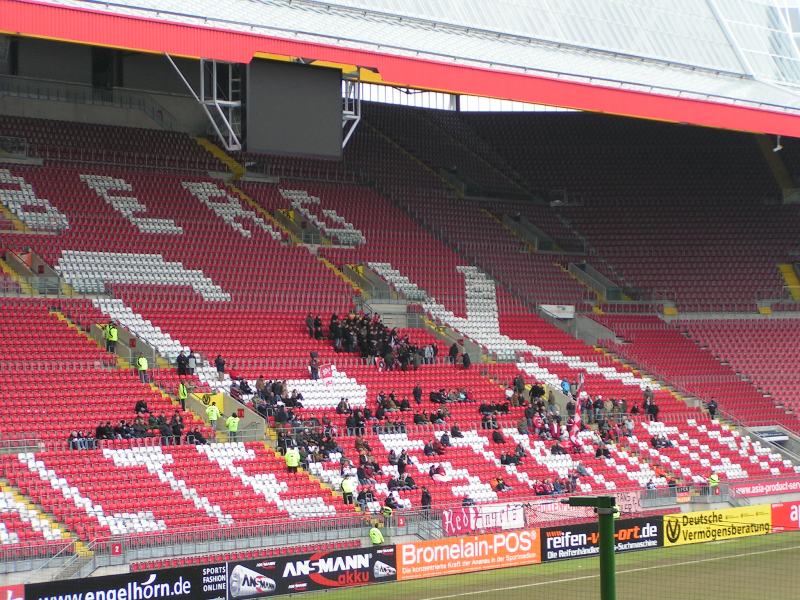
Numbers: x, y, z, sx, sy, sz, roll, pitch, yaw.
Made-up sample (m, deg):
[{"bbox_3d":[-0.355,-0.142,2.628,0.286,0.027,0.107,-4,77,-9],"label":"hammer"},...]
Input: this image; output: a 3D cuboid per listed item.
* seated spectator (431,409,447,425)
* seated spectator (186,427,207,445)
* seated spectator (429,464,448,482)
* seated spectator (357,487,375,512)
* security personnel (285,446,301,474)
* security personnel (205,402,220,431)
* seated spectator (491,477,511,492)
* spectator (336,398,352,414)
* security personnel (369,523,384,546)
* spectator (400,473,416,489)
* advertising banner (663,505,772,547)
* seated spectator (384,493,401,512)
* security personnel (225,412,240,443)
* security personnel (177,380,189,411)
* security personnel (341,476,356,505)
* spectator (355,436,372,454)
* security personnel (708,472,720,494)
[{"bbox_3d":[2.379,7.257,132.792,0.750,1.260,0.580,-1,-2,41],"label":"seated spectator"},{"bbox_3d":[-10.540,7.180,113.991,0.850,1.120,0.550,-2,-2,42],"label":"seated spectator"},{"bbox_3d":[2.173,9.941,123.794,0.750,1.260,0.580,-1,-2,41],"label":"seated spectator"},{"bbox_3d":[-1.747,10.630,116.671,0.750,1.260,0.580,-1,-2,41],"label":"seated spectator"},{"bbox_3d":[-5.471,8.321,111.744,0.660,1.780,0.450,-1,-2,-7],"label":"security personnel"},{"bbox_3d":[-10.031,6.374,117.457,0.620,1.780,0.420,0,-2,-12],"label":"security personnel"},{"bbox_3d":[5.525,10.274,119.503,0.800,1.170,0.550,-2,-2,42],"label":"seated spectator"},{"bbox_3d":[-3.221,6.276,126.287,0.750,1.220,0.550,-2,-2,42],"label":"spectator"},{"bbox_3d":[-1.218,12.458,114.075,0.580,1.750,0.420,-1,-2,41],"label":"security personnel"},{"bbox_3d":[0.527,10.173,120.999,0.750,1.260,0.580,-1,-2,41],"label":"spectator"},{"bbox_3d":[19.949,14.059,137.113,0.100,1.870,12.330,-1,-2,41],"label":"advertising banner"},{"bbox_3d":[-0.313,10.974,117.257,0.750,1.260,0.580,-1,-2,41],"label":"seated spectator"},{"bbox_3d":[-8.843,6.809,115.903,0.620,1.740,0.450,0,-2,-18],"label":"security personnel"},{"bbox_3d":[-11.670,5.246,118.070,0.400,1.780,0.560,-2,-2,42],"label":"security personnel"},{"bbox_3d":[-2.739,10.224,115.763,0.400,1.780,0.580,-1,-2,41],"label":"security personnel"},{"bbox_3d":[-2.034,8.393,123.859,0.750,1.260,0.580,-1,-2,41],"label":"spectator"},{"bbox_3d":[19.860,11.800,138.818,0.420,1.720,0.580,-1,-2,41],"label":"security personnel"}]

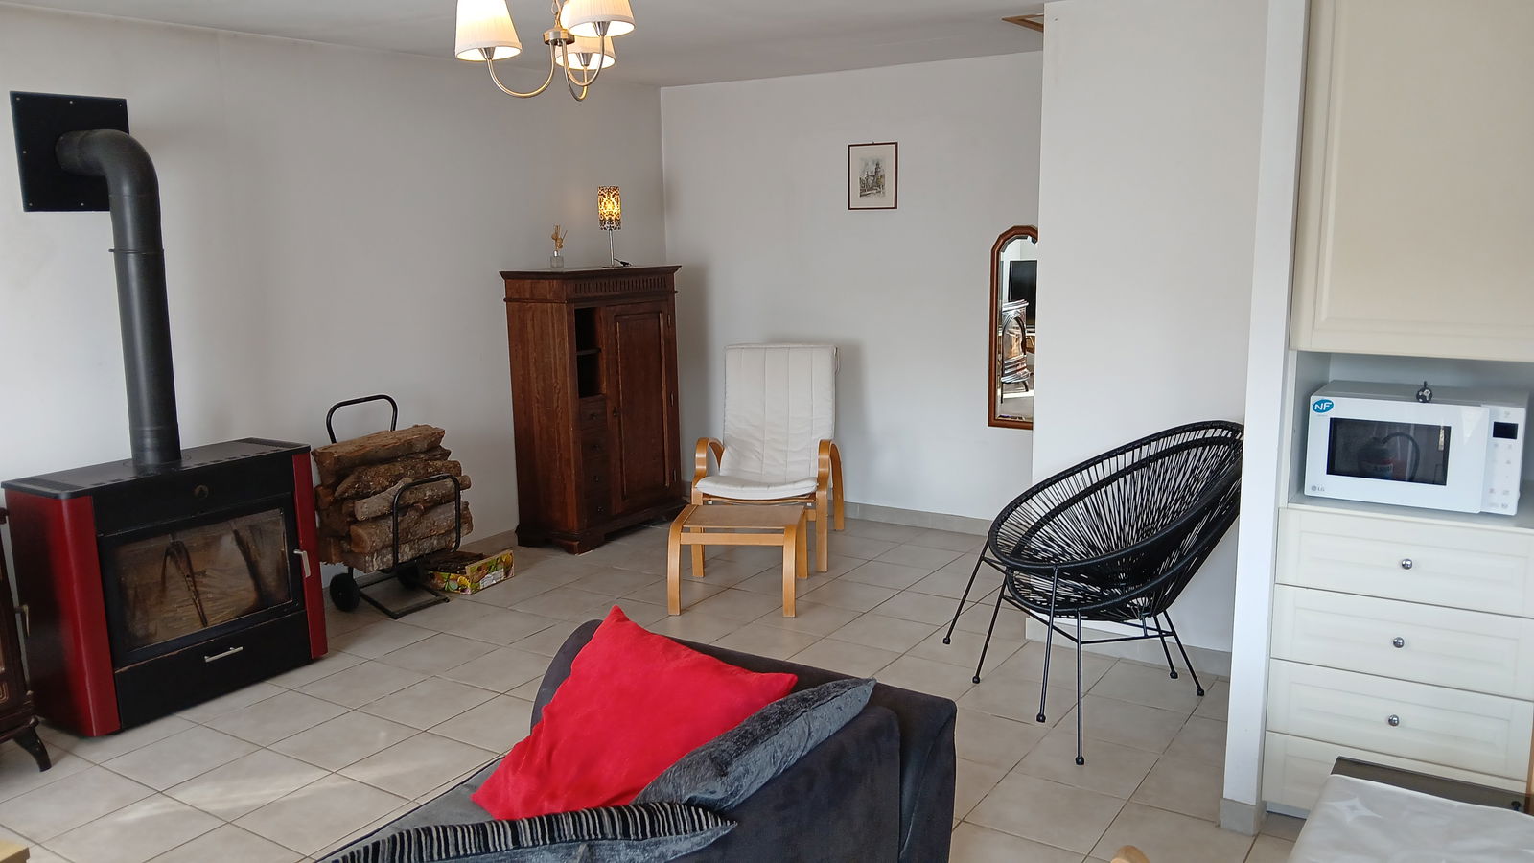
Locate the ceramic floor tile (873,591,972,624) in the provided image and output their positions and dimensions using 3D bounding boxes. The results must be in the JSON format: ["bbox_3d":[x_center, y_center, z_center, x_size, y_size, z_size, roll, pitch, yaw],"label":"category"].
[{"bbox_3d":[0.659,0.758,4.486,0.335,0.010,0.335,5,11,33],"label":"ceramic floor tile"}]

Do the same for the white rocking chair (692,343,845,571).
[{"bbox_3d":[0.028,0.101,5.339,0.645,1.010,0.840,1,9,10],"label":"white rocking chair"}]

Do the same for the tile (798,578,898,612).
[{"bbox_3d":[0.359,0.721,4.630,0.335,0.012,0.335,6,12,35],"label":"tile"}]

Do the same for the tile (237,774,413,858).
[{"bbox_3d":[-1.252,1.078,2.978,0.335,0.010,0.335,5,11,33],"label":"tile"}]

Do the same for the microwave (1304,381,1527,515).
[{"bbox_3d":[1.794,0.031,2.924,0.480,0.275,0.362,6,12,35],"label":"microwave"}]

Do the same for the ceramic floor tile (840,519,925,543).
[{"bbox_3d":[0.656,0.547,5.683,0.335,0.010,0.325,5,11,33],"label":"ceramic floor tile"}]

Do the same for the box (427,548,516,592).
[{"bbox_3d":[-1.417,0.638,4.942,0.360,0.122,0.290,3,10,26],"label":"box"}]

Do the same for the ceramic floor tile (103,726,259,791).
[{"bbox_3d":[-1.797,1.007,3.255,0.335,0.012,0.335,5,12,32],"label":"ceramic floor tile"}]

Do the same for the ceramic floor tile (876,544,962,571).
[{"bbox_3d":[0.743,0.619,5.172,0.335,0.012,0.335,6,12,36],"label":"ceramic floor tile"}]

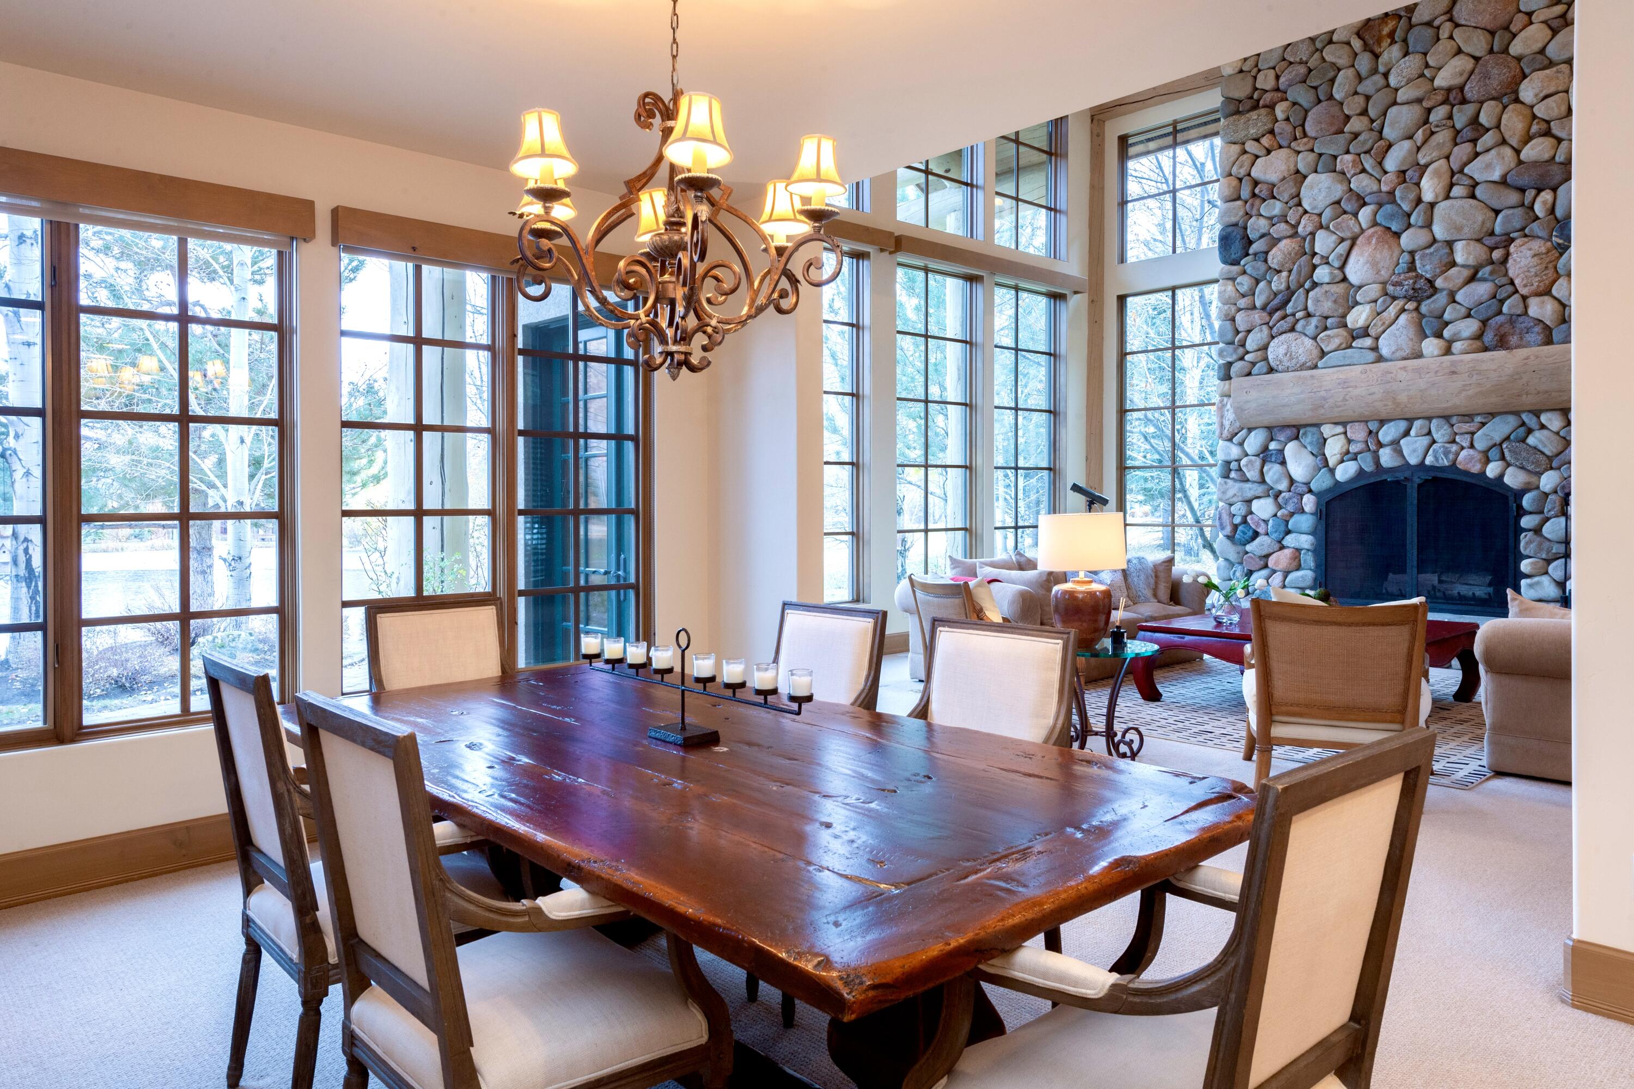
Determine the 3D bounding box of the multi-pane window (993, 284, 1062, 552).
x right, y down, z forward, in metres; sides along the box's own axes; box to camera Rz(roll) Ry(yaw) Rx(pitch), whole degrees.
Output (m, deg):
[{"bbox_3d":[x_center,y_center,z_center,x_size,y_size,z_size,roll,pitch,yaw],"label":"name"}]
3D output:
[{"bbox_3d":[2.077,-1.057,10.830,1.171,2.898,0.129,-2,3,-42],"label":"multi-pane window"}]

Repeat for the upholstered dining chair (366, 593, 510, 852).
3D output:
[{"bbox_3d":[-1.045,0.694,3.324,0.576,0.992,0.595,-2,3,-42],"label":"upholstered dining chair"}]

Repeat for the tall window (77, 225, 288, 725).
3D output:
[{"bbox_3d":[-2.301,-0.252,3.979,0.685,1.816,0.079,-2,3,-42],"label":"tall window"}]

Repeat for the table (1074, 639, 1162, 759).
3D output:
[{"bbox_3d":[1.344,0.803,5.236,0.595,0.625,0.595,-2,3,-42],"label":"table"}]

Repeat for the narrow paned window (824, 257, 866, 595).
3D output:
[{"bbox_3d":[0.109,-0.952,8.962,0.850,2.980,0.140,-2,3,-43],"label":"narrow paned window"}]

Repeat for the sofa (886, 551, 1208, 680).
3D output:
[{"bbox_3d":[1.946,0.562,8.653,2.779,0.853,1.092,-2,3,-42],"label":"sofa"}]

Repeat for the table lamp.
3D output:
[{"bbox_3d":[1.334,0.181,5.500,0.455,0.710,0.455,-1,2,0],"label":"table lamp"}]

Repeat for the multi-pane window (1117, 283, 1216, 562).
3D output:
[{"bbox_3d":[3.550,-1.082,10.893,0.129,2.938,1.191,-2,3,-42],"label":"multi-pane window"}]

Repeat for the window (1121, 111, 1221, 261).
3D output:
[{"bbox_3d":[3.514,-3.530,10.793,0.120,1.330,1.170,-2,3,-43],"label":"window"}]

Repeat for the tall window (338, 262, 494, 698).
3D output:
[{"bbox_3d":[-1.664,-0.272,4.544,0.700,1.800,0.100,-2,3,-43],"label":"tall window"}]

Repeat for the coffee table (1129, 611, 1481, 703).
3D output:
[{"bbox_3d":[3.134,0.777,7.036,1.600,0.480,1.560,-2,3,-43],"label":"coffee table"}]

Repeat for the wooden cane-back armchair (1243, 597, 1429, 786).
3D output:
[{"bbox_3d":[2.375,0.664,5.022,0.770,0.860,0.730,0,2,23],"label":"wooden cane-back armchair"}]

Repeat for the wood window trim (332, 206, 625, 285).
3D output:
[{"bbox_3d":[-1.315,-1.223,4.633,1.409,0.154,0.089,-2,3,-42],"label":"wood window trim"}]

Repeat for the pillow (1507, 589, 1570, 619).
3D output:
[{"bbox_3d":[3.658,0.432,5.304,0.170,0.460,0.520,-26,18,-39],"label":"pillow"}]

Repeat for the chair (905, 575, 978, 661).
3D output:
[{"bbox_3d":[1.079,0.633,6.510,0.754,0.873,0.695,-1,2,-19],"label":"chair"}]

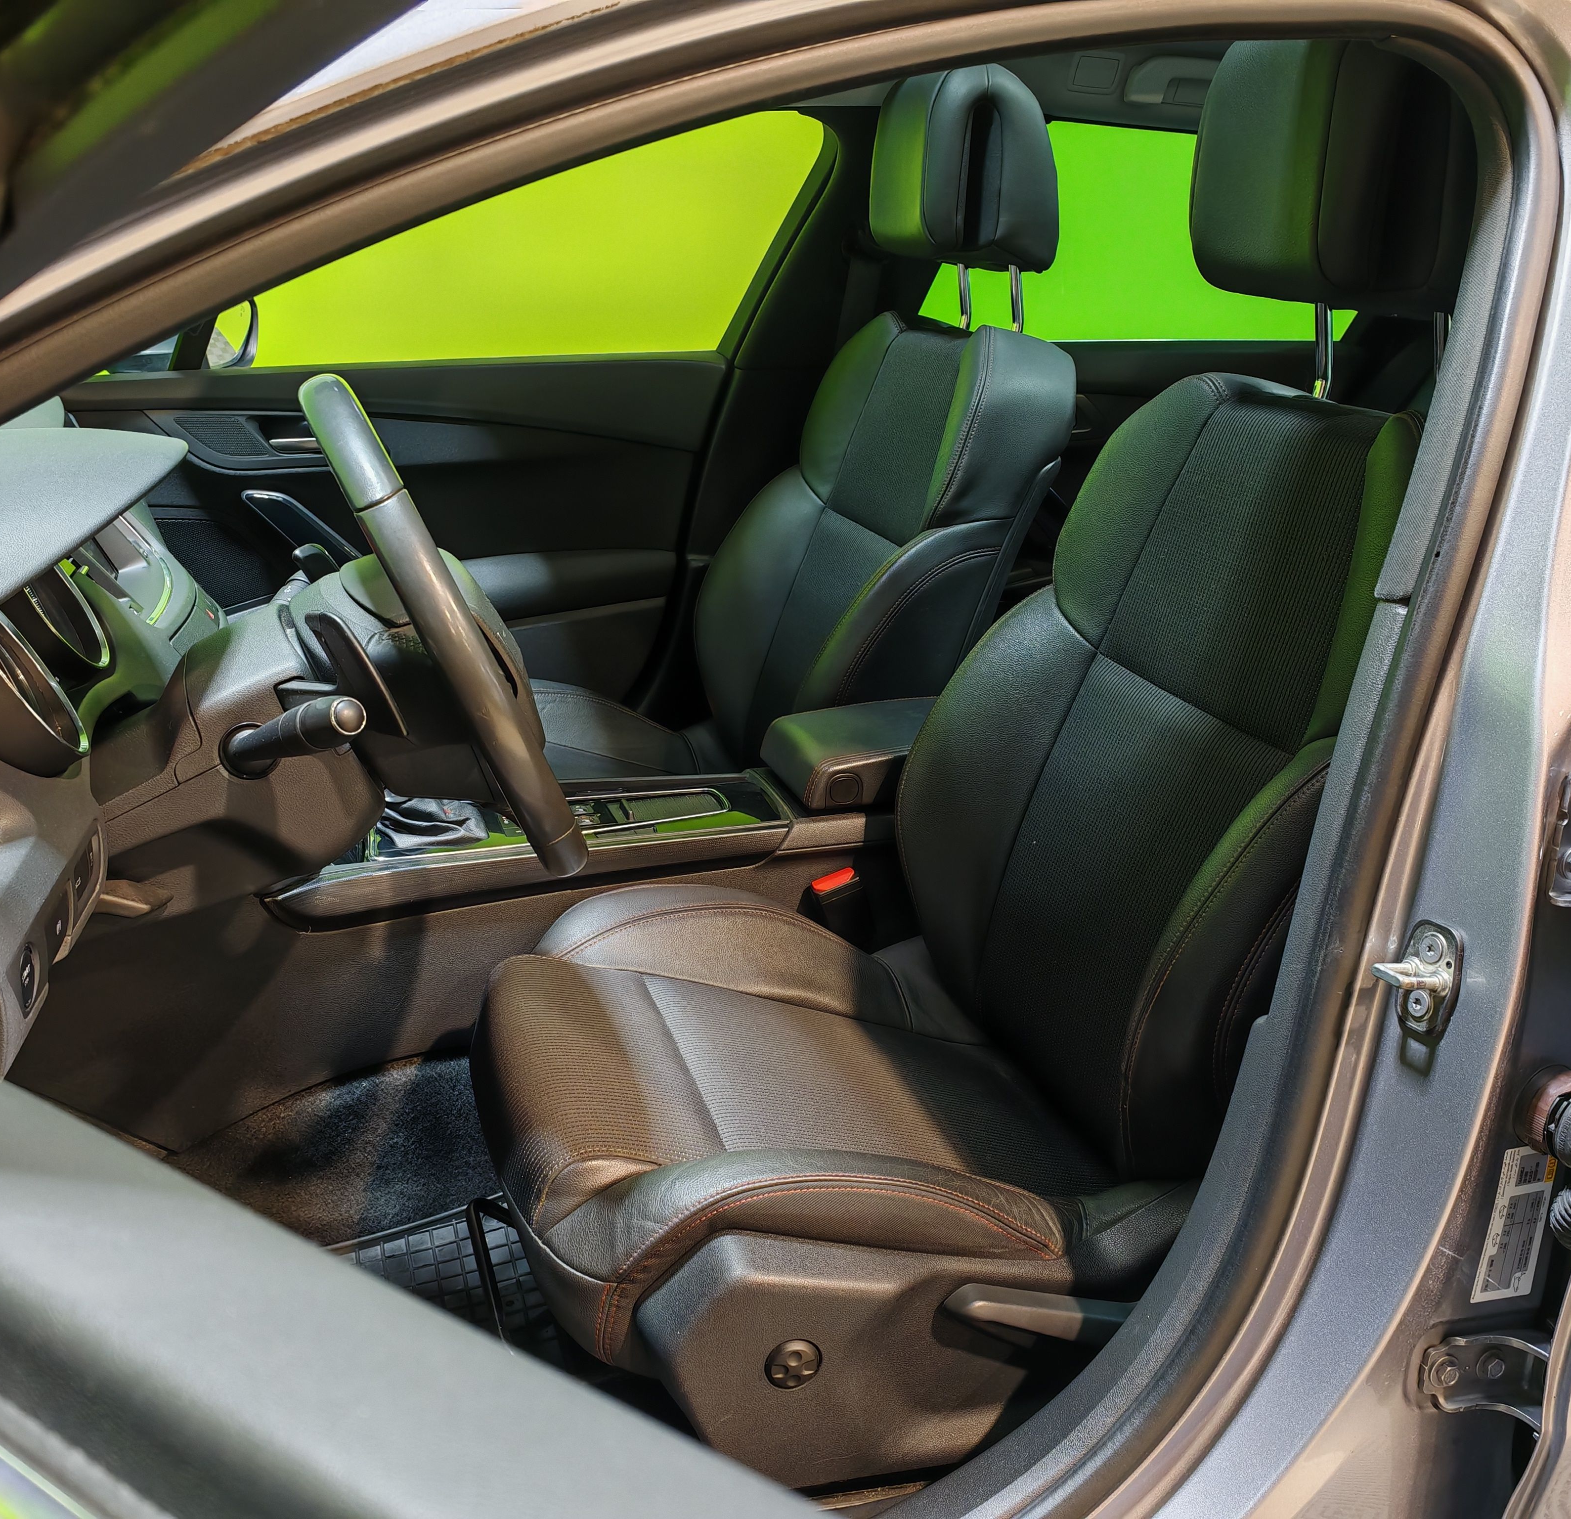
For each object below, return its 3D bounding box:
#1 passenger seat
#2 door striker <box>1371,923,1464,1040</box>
[{"bbox_3d":[-0.092,-0.253,1.925,0.810,1.100,0.540,-6,21,-17],"label":"passenger seat"},{"bbox_3d":[0.359,0.127,0.905,0.037,0.069,0.040,2,18,-19],"label":"door striker"}]

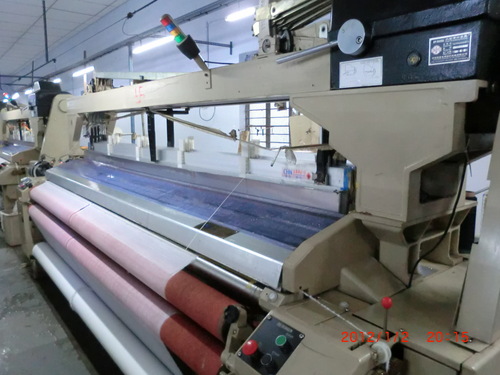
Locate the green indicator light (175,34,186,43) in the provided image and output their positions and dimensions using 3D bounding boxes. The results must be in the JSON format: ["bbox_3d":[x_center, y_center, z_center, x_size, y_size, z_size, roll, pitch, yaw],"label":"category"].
[{"bbox_3d":[-0.272,-0.578,1.510,0.036,0.036,0.028,11,-30,49],"label":"green indicator light"}]

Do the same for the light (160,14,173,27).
[{"bbox_3d":[-0.314,-0.624,1.465,0.036,0.036,0.029,11,-30,49],"label":"light"}]

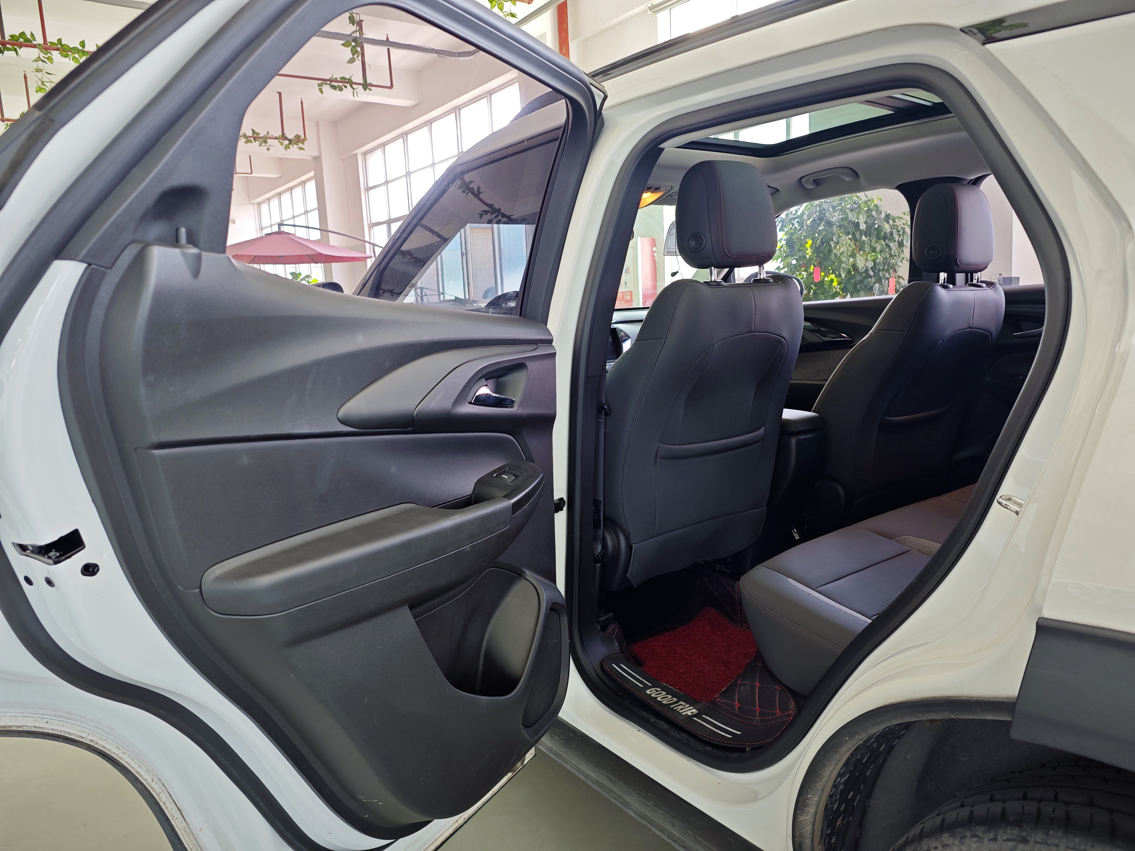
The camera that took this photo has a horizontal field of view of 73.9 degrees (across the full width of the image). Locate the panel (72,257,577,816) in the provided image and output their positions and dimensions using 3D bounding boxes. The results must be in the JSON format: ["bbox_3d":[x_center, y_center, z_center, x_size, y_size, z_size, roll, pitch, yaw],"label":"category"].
[{"bbox_3d":[-0.169,0.166,0.966,0.150,0.750,0.790,0,7,30],"label":"panel"}]

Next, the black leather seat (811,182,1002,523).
[{"bbox_3d":[0.754,-0.111,2.190,0.530,1.000,0.800,-8,8,-35],"label":"black leather seat"}]

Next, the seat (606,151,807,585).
[{"bbox_3d":[0.154,-0.036,1.832,0.530,1.020,0.780,-8,8,-35],"label":"seat"}]

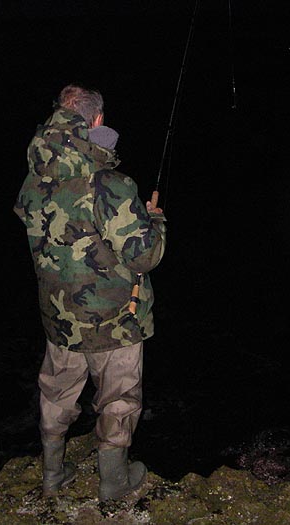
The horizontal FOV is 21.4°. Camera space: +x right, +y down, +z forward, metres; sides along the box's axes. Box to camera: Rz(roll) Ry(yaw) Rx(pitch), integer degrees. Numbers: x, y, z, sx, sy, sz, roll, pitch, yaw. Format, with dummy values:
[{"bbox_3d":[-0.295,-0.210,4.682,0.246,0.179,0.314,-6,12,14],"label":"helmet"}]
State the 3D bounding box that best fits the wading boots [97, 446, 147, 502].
[{"bbox_3d":[-0.095,0.902,3.432,0.125,0.250,0.280,13,23,40],"label":"wading boots"}]

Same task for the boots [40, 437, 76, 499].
[{"bbox_3d":[-0.380,0.891,3.487,0.115,0.260,0.280,4,19,18],"label":"boots"}]

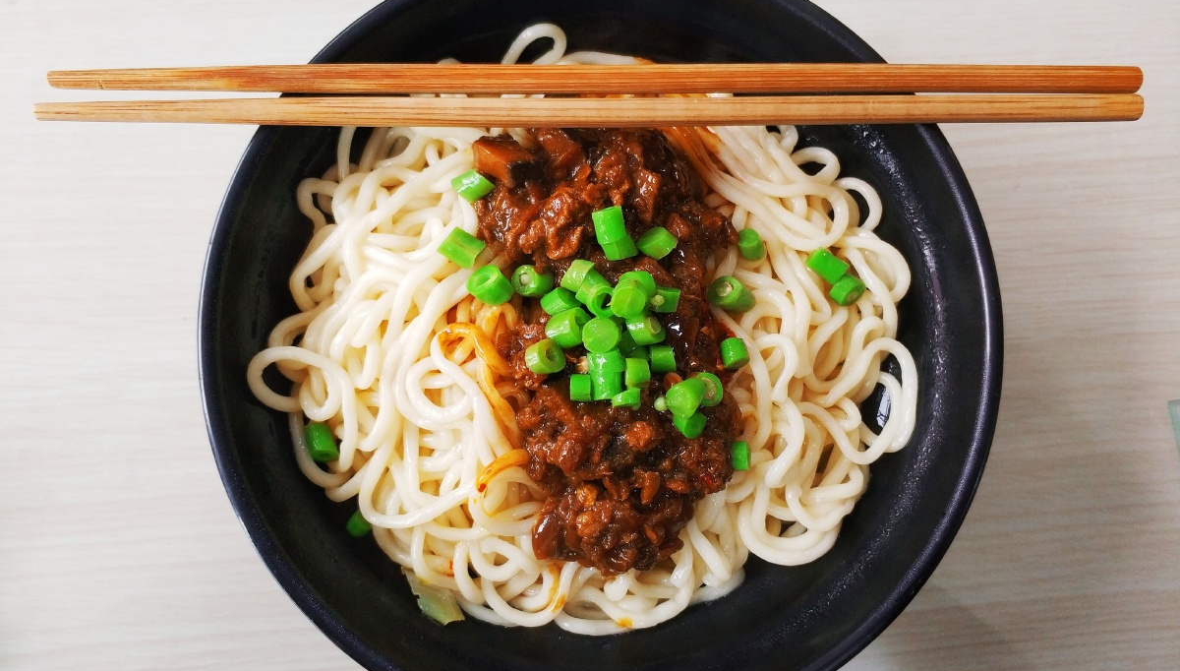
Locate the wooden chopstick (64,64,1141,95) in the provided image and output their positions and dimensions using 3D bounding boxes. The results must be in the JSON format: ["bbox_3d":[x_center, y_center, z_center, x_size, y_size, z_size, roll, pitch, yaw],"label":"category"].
[{"bbox_3d":[0.006,-0.055,0.200,0.238,0.006,0.006,-1,88,-4],"label":"wooden chopstick"}]

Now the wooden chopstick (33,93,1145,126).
[{"bbox_3d":[0.005,-0.049,0.199,0.240,0.006,0.006,-1,88,-4],"label":"wooden chopstick"}]

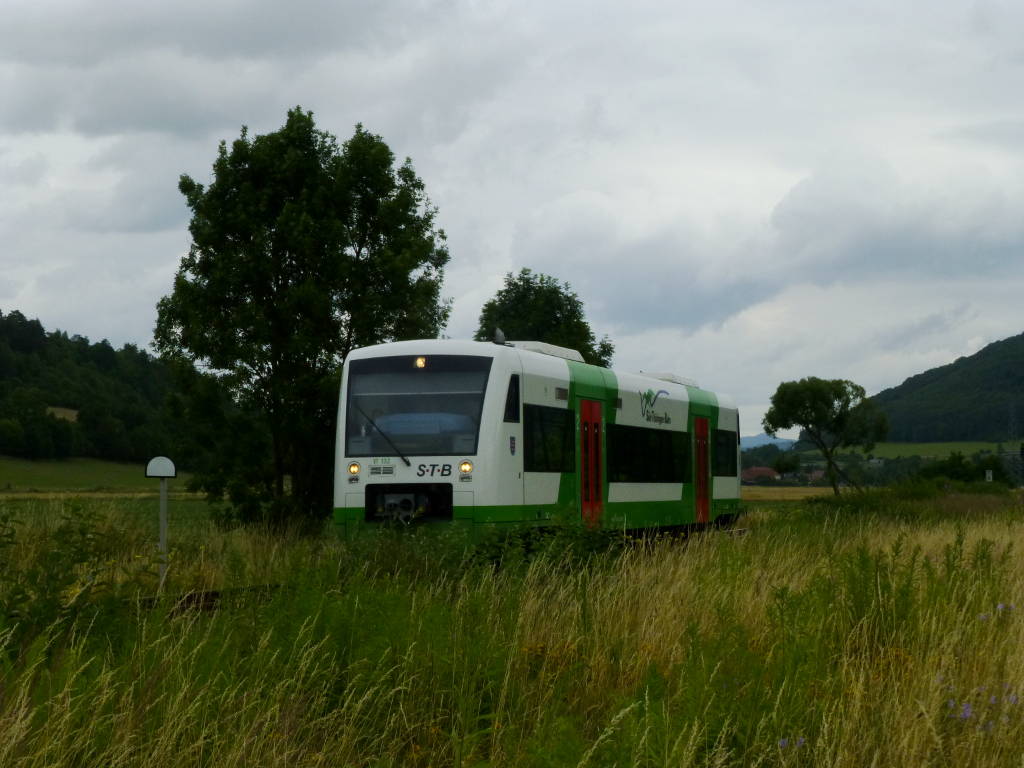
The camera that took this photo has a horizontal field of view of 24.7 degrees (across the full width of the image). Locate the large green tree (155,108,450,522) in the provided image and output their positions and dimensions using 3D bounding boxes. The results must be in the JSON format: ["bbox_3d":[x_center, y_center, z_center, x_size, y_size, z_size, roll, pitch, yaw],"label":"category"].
[{"bbox_3d":[-5.959,-1.839,66.264,8.359,12.020,7.941,0,-3,0],"label":"large green tree"}]

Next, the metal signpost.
[{"bbox_3d":[-5.166,2.056,34.344,0.480,1.981,0.110,-1,-3,13],"label":"metal signpost"}]

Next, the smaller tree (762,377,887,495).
[{"bbox_3d":[18.694,3.384,140.166,7.428,7.557,7.057,0,-3,0],"label":"smaller tree"}]

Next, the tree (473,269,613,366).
[{"bbox_3d":[1.393,0.517,103.246,6.875,11.186,6.532,0,-3,0],"label":"tree"}]

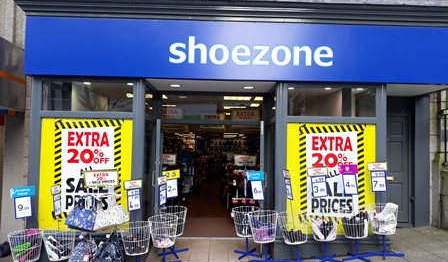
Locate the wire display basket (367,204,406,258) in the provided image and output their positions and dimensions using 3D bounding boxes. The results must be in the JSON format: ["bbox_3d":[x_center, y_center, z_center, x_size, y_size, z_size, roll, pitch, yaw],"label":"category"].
[{"bbox_3d":[2.252,1.442,4.966,0.440,0.665,0.440,-2,-2,-2],"label":"wire display basket"}]

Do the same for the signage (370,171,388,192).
[{"bbox_3d":[2.292,0.750,5.157,0.233,0.298,0.020,1,-2,-1],"label":"signage"}]

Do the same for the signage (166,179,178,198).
[{"bbox_3d":[-0.810,0.909,5.504,0.215,0.284,0.020,2,-2,-29],"label":"signage"}]

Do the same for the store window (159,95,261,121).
[{"bbox_3d":[-0.200,-0.404,6.094,1.752,0.438,0.060,1,-2,-1],"label":"store window"}]

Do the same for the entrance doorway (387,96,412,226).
[{"bbox_3d":[2.967,0.525,6.321,0.950,2.346,0.140,1,-2,-2],"label":"entrance doorway"}]

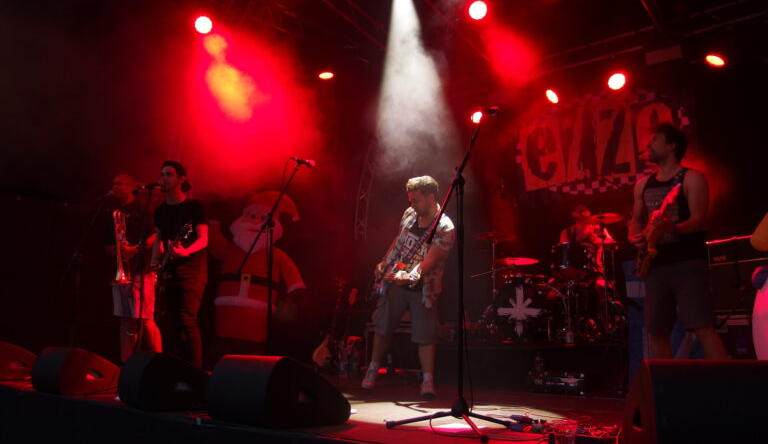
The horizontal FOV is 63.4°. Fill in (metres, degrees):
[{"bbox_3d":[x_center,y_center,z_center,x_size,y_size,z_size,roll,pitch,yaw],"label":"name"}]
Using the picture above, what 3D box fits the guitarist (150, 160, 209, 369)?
[{"bbox_3d":[-1.611,0.468,5.027,0.520,1.780,0.480,-6,-12,31],"label":"guitarist"}]

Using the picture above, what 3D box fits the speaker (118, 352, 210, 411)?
[{"bbox_3d":[-1.440,1.041,4.203,0.540,0.360,0.580,8,-13,-38],"label":"speaker"}]

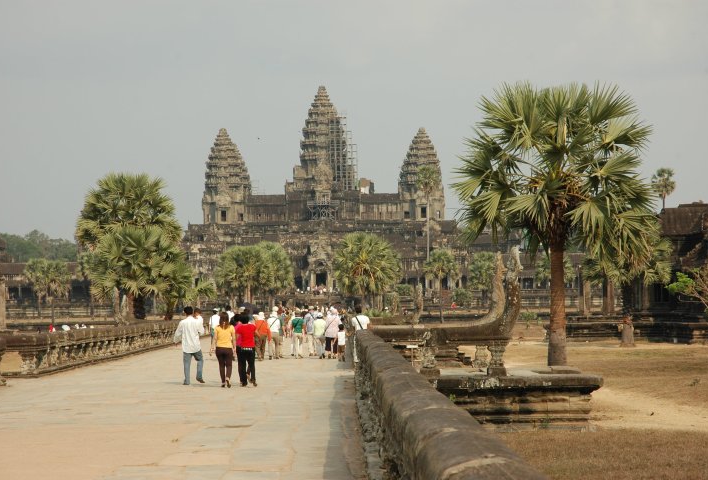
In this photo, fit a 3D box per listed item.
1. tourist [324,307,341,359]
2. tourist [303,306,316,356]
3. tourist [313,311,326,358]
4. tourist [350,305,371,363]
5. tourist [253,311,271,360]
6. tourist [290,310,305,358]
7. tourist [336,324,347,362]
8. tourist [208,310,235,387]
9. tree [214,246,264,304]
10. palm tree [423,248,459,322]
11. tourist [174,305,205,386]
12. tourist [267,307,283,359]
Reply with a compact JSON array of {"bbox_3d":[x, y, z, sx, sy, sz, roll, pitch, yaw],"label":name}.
[{"bbox_3d":[-0.696,3.021,68.000,0.520,1.640,0.400,0,-2,0],"label":"tourist"},{"bbox_3d":[-1.436,3.038,69.800,0.480,1.669,0.420,-1,-2,0],"label":"tourist"},{"bbox_3d":[-1.090,3.064,67.300,0.450,1.494,0.400,-1,-2,0],"label":"tourist"},{"bbox_3d":[0.206,2.759,61.800,0.540,1.704,0.400,-1,-2,0],"label":"tourist"},{"bbox_3d":[-2.900,3.020,66.200,0.540,1.530,0.400,0,-2,0],"label":"tourist"},{"bbox_3d":[-1.835,3.051,68.200,0.500,1.590,0.420,0,-2,0],"label":"tourist"},{"bbox_3d":[-0.355,3.080,62.600,0.310,1.121,0.270,-1,-2,0],"label":"tourist"},{"bbox_3d":[-2.806,2.342,44.800,0.530,1.610,0.400,0,-2,0],"label":"tourist"},{"bbox_3d":[-14.387,5.805,265.000,6.300,10.470,6.300,0,-2,0],"label":"tree"},{"bbox_3d":[11.876,6.243,285.000,5.300,10.180,5.300,-1,-2,0],"label":"palm tree"},{"bbox_3d":[-3.604,2.317,46.000,0.660,1.720,0.520,-1,-2,5],"label":"tourist"},{"bbox_3d":[-2.550,2.997,67.600,0.500,1.670,0.420,0,-2,0],"label":"tourist"}]

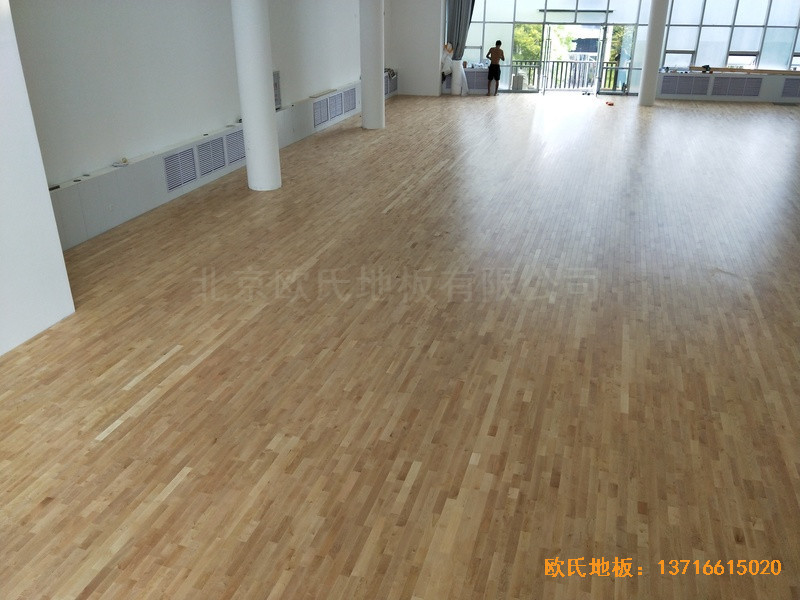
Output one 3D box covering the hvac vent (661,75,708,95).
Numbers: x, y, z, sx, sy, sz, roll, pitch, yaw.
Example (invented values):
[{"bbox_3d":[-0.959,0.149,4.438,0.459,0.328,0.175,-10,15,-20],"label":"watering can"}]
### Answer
[{"bbox_3d":[9.045,-6.783,18.299,1.330,0.540,0.050,9,29,17],"label":"hvac vent"}]

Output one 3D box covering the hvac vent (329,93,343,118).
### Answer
[{"bbox_3d":[-1.637,-4.991,14.911,0.050,0.540,0.770,9,29,17],"label":"hvac vent"}]

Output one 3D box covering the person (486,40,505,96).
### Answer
[{"bbox_3d":[3.140,-7.600,18.970,0.550,1.690,0.360,9,29,17],"label":"person"}]

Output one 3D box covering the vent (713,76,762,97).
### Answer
[{"bbox_3d":[10.422,-6.585,17.862,1.320,0.530,0.050,9,29,17],"label":"vent"}]

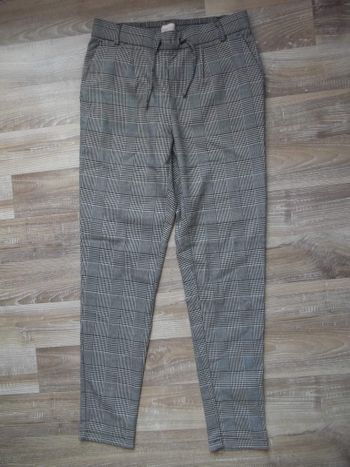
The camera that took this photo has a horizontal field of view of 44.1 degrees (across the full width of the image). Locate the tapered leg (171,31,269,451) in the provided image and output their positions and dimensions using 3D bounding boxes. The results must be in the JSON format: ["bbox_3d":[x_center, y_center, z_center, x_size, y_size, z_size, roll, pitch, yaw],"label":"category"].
[{"bbox_3d":[0.096,0.015,0.956,0.220,0.035,0.923,0,89,6],"label":"tapered leg"}]

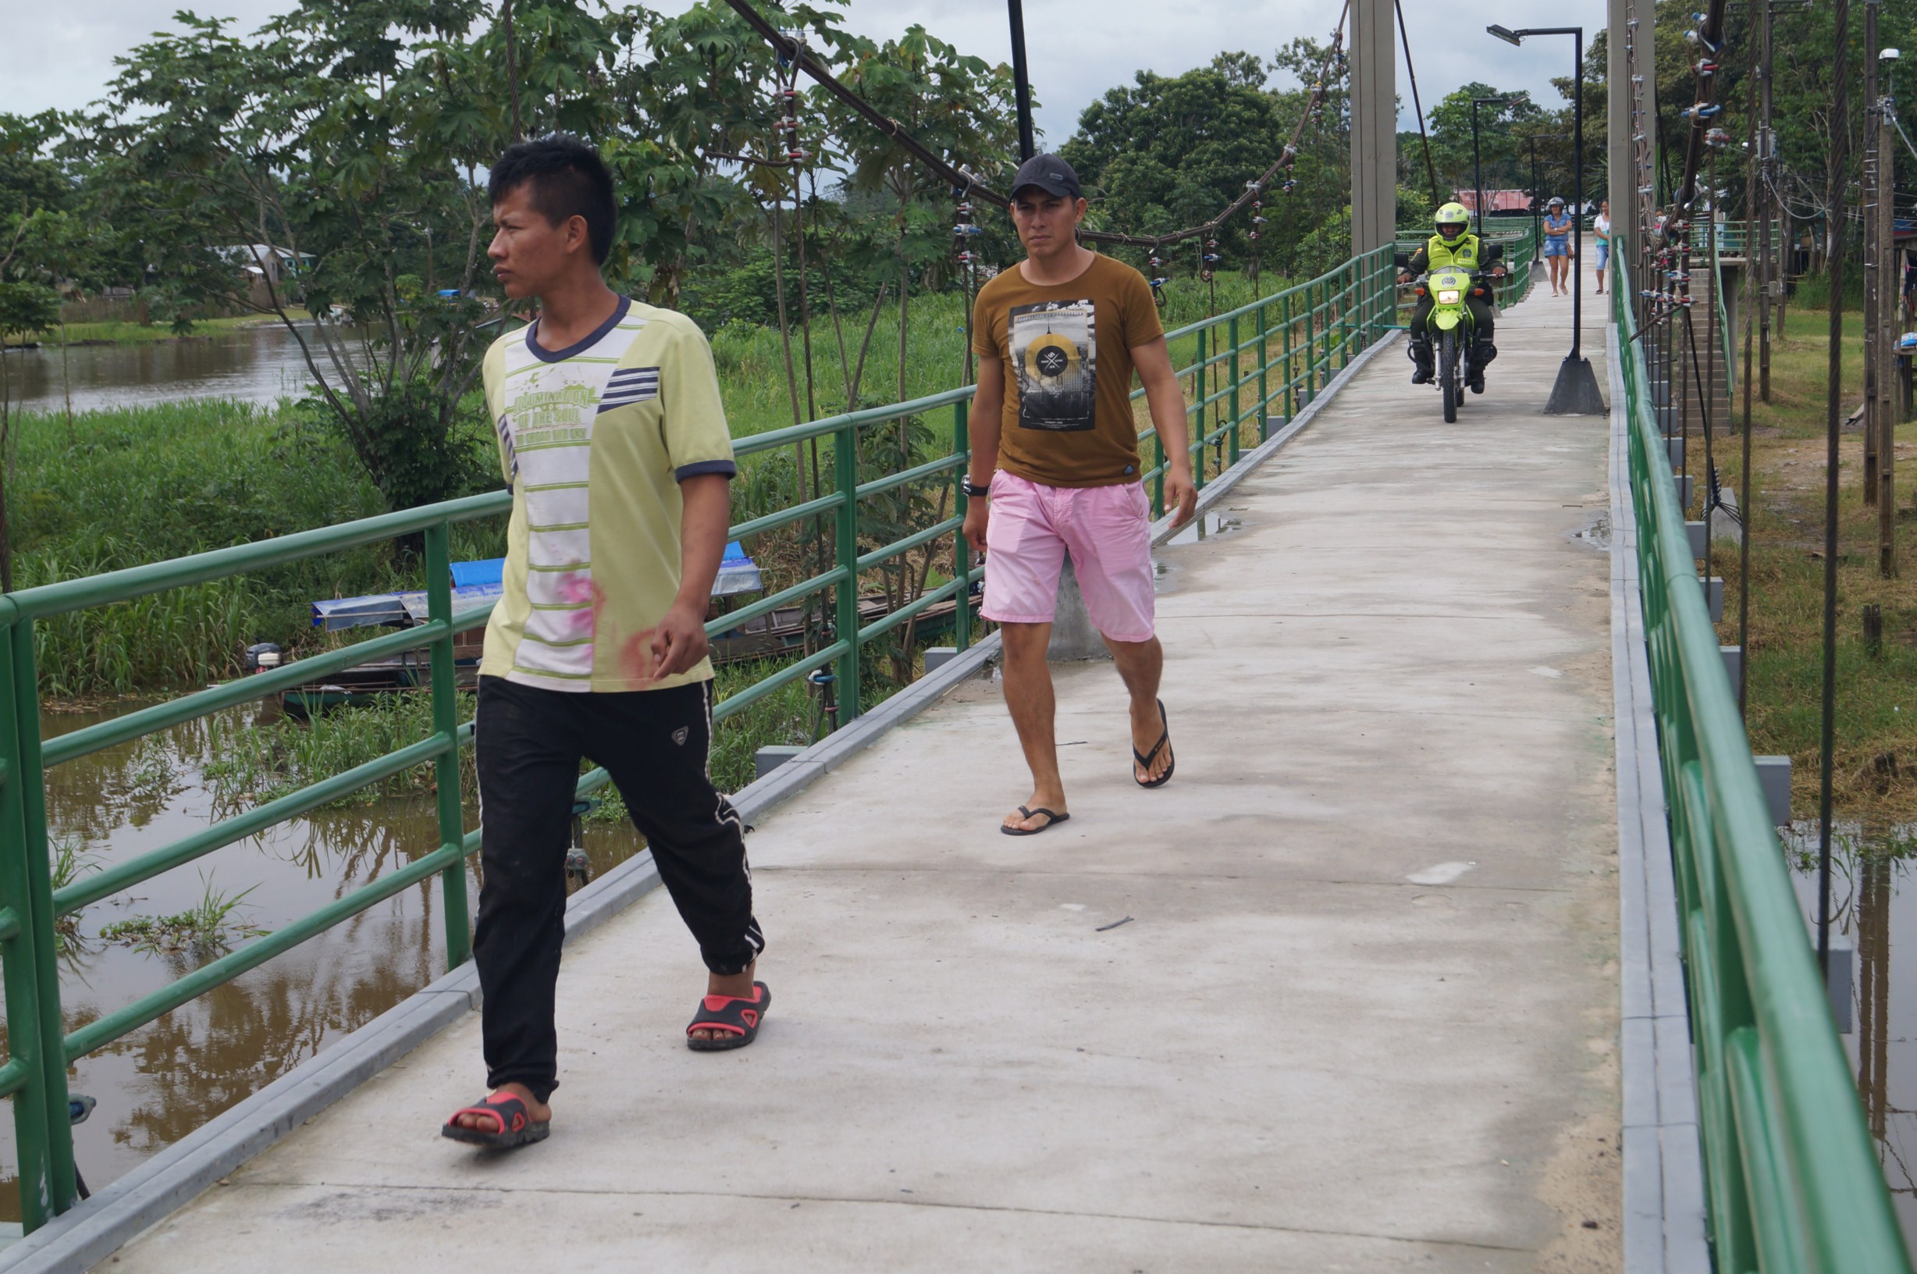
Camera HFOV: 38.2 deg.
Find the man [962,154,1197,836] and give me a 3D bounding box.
[{"bbox_3d":[0.308,-0.398,7.195,0.590,1.690,0.720,1,9,16],"label":"man"}]

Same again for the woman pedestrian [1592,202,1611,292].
[{"bbox_3d":[10.419,-6.263,44.500,0.460,1.560,0.340,0,8,13],"label":"woman pedestrian"}]

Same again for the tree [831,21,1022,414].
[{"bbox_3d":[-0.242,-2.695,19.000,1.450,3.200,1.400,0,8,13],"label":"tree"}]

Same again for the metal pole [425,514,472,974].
[{"bbox_3d":[-1.015,0.214,5.500,0.047,0.910,0.047,0,8,13],"label":"metal pole"}]

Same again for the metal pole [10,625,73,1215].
[{"bbox_3d":[-1.374,0.422,4.150,0.047,0.920,0.047,0,8,13],"label":"metal pole"}]

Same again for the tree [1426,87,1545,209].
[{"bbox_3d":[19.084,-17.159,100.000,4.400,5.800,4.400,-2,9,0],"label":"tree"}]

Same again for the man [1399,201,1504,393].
[{"bbox_3d":[3.710,-2.559,20.830,0.800,1.420,0.800,0,9,13],"label":"man"}]

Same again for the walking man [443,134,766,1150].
[{"bbox_3d":[-0.629,-0.022,4.765,0.510,1.650,0.770,2,9,23],"label":"walking man"}]

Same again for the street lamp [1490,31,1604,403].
[{"bbox_3d":[4.447,-3.157,20.900,0.880,2.980,0.450,0,8,13],"label":"street lamp"}]

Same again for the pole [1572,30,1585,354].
[{"bbox_3d":[4.575,-3.261,20.419,0.055,2.424,0.055,-2,9,0],"label":"pole"}]

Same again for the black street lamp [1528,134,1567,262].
[{"bbox_3d":[11.689,-8.677,54.800,0.750,2.540,0.180,0,9,13],"label":"black street lamp"}]

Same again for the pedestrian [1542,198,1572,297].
[{"bbox_3d":[9.624,-6.276,44.500,0.480,1.640,0.360,0,8,13],"label":"pedestrian"}]

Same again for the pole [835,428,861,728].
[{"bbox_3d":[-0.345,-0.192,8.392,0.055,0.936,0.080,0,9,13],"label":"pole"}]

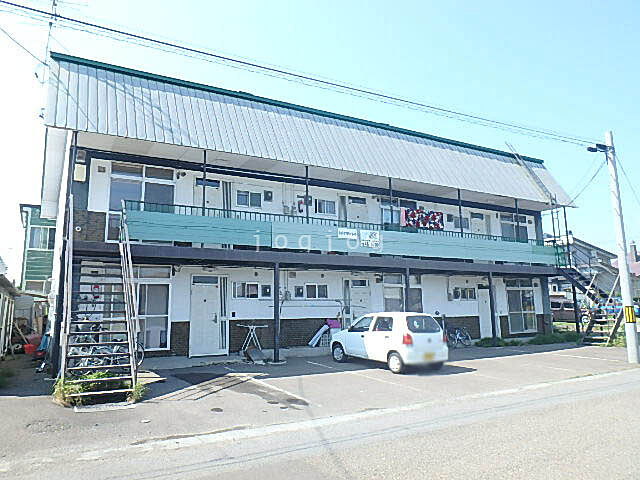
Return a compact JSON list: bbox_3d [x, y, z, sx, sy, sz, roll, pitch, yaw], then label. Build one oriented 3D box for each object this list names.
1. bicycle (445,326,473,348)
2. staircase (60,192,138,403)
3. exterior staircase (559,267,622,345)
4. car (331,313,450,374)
[{"bbox_3d":[5.278,3.613,17.977,1.500,0.870,0.500,5,-9,-35],"label":"bicycle"},{"bbox_3d":[-4.619,0.912,10.098,1.200,4.200,3.300,4,-8,-29],"label":"staircase"},{"bbox_3d":[10.774,2.577,19.003,2.300,3.000,2.400,4,-8,-29],"label":"exterior staircase"},{"bbox_3d":[1.753,2.699,13.152,1.475,1.450,3.395,5,-9,-33],"label":"car"}]

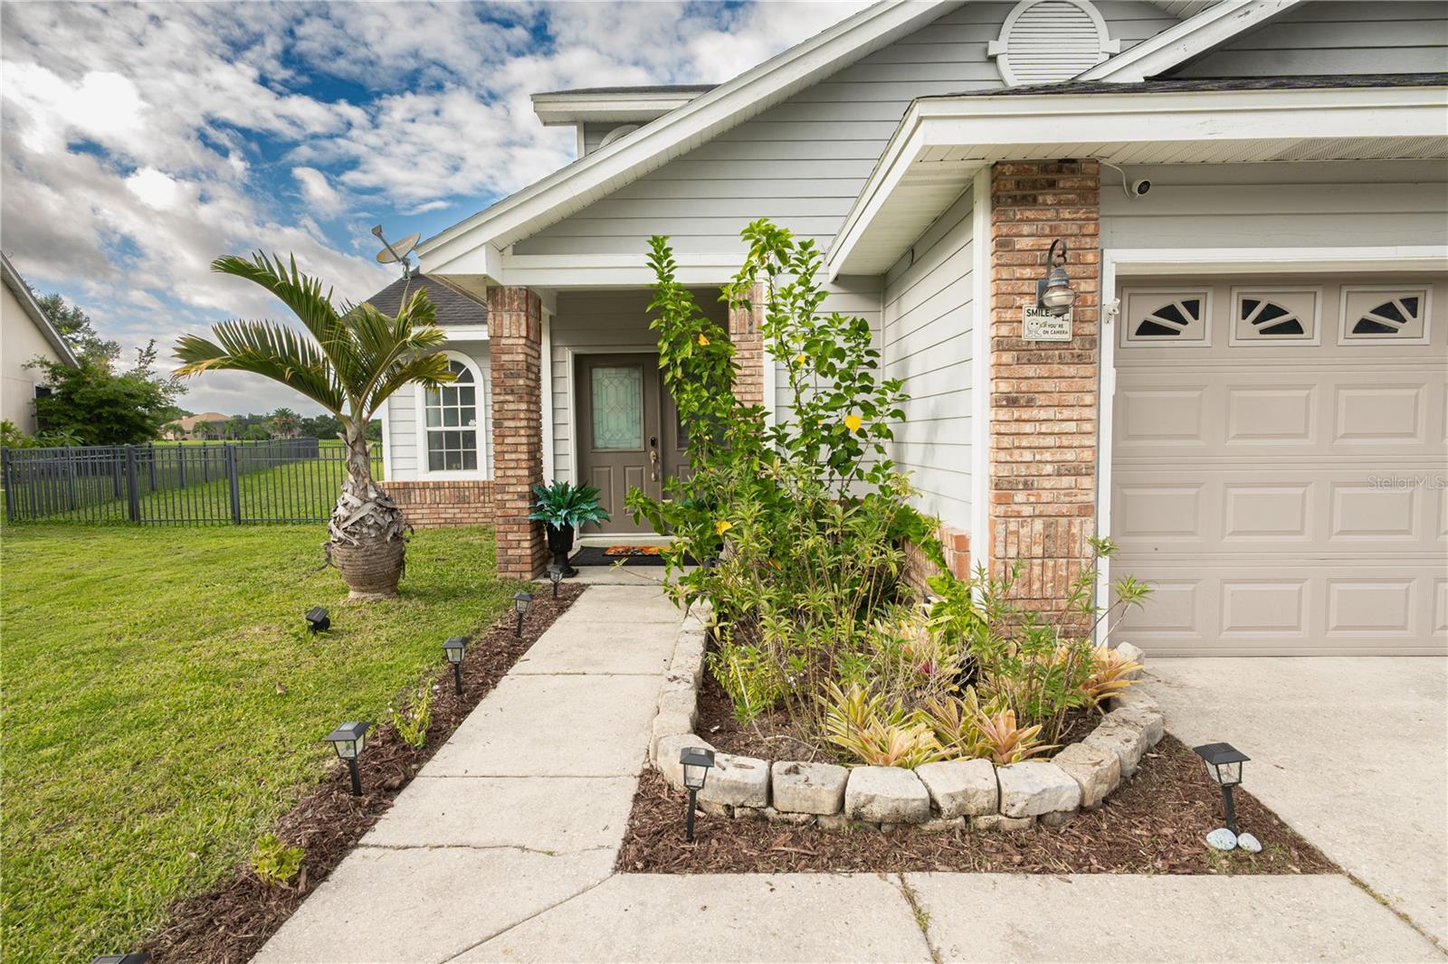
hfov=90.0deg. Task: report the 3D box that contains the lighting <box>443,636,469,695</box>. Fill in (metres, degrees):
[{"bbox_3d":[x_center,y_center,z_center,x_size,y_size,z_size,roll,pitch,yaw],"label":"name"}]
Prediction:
[{"bbox_3d":[-1.356,0.939,3.680,0.110,0.295,0.110,0,4,1],"label":"lighting"}]

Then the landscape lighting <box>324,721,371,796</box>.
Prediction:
[{"bbox_3d":[-1.382,1.016,2.669,0.115,0.280,0.115,-5,4,1],"label":"landscape lighting"}]

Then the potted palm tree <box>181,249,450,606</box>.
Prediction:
[{"bbox_3d":[-3.308,-0.452,5.869,2.250,2.728,1.900,0,4,1],"label":"potted palm tree"}]

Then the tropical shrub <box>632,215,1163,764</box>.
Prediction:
[{"bbox_3d":[0.659,-0.206,3.537,2.300,2.330,1.900,0,4,1],"label":"tropical shrub"}]

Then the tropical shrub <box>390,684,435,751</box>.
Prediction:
[{"bbox_3d":[-1.303,0.988,3.052,0.180,0.270,0.180,0,4,1],"label":"tropical shrub"}]

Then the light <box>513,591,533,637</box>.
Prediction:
[{"bbox_3d":[-1.315,0.865,4.718,0.110,0.295,0.110,0,4,1],"label":"light"}]

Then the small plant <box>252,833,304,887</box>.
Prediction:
[{"bbox_3d":[-1.341,1.114,2.199,0.150,0.150,0.150,0,4,1],"label":"small plant"}]

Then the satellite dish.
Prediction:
[{"bbox_3d":[-5.027,-3.599,11.128,0.650,0.550,0.550,2,5,27],"label":"satellite dish"}]

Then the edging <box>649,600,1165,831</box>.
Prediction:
[{"bbox_3d":[0.890,0.950,3.747,2.400,0.220,2.750,0,4,1],"label":"edging"}]

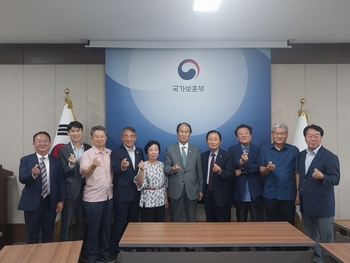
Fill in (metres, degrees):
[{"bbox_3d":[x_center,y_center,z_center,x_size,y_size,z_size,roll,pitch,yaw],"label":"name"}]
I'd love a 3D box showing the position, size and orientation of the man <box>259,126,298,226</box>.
[{"bbox_3d":[1.378,0.753,3.530,0.530,1.710,0.360,0,0,8],"label":"man"}]

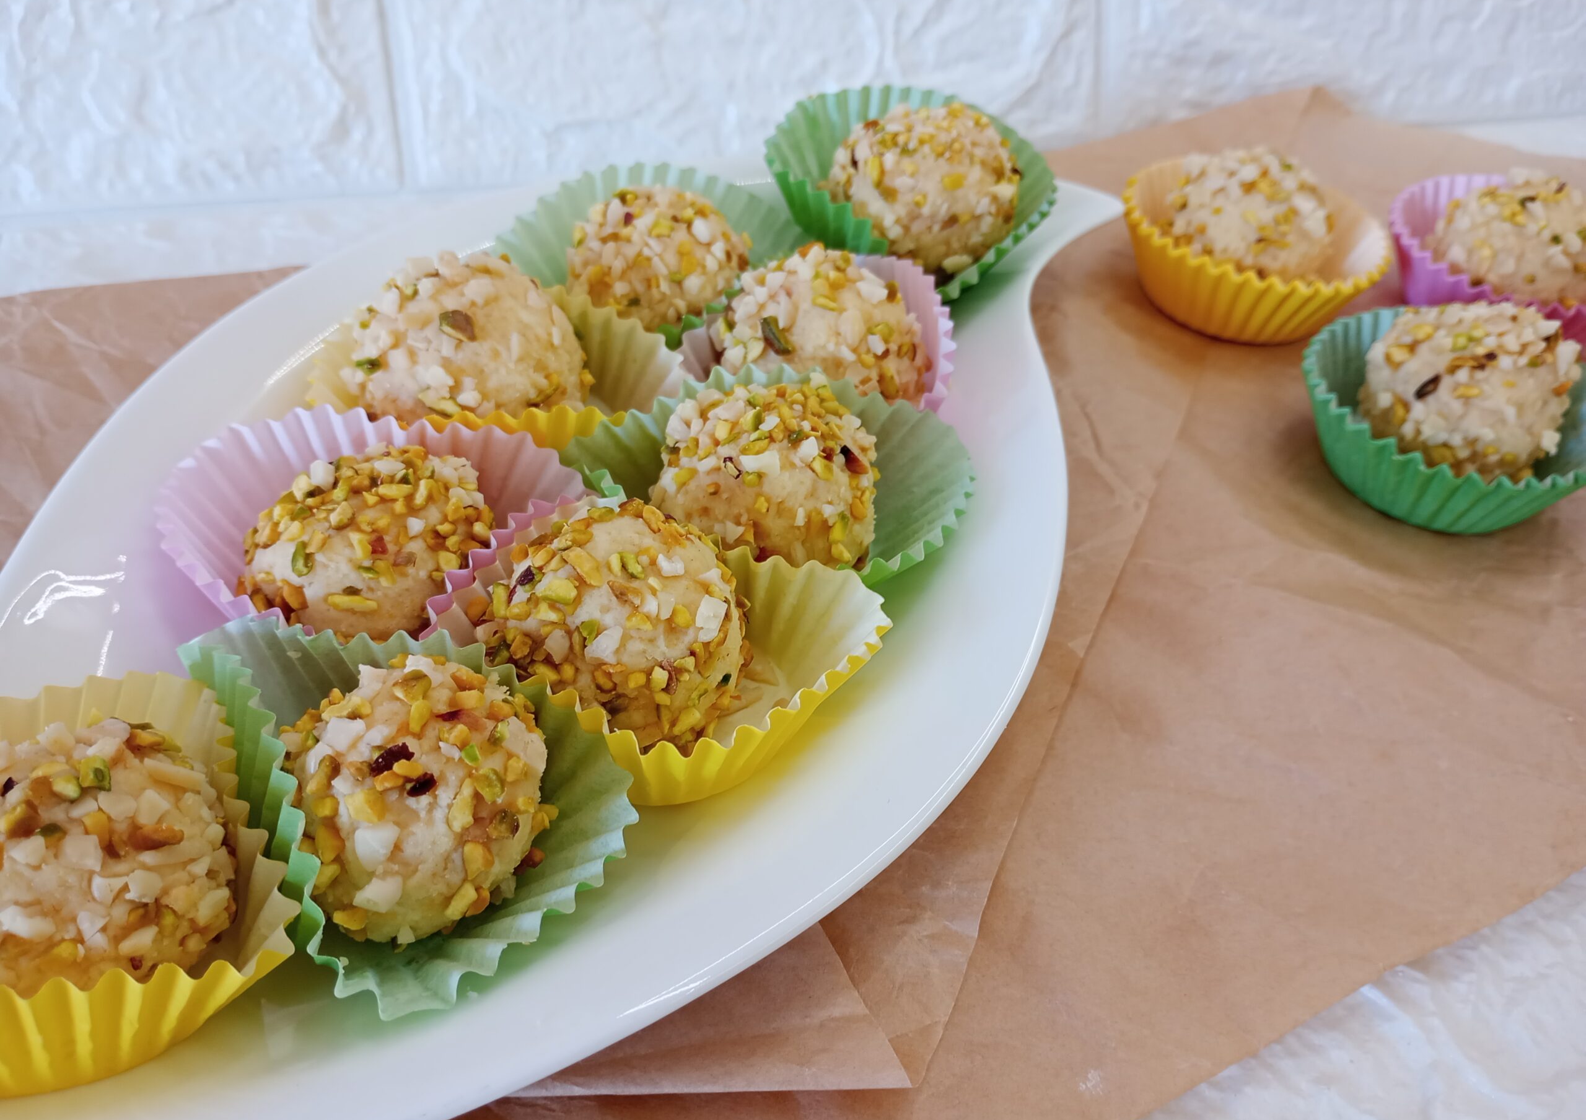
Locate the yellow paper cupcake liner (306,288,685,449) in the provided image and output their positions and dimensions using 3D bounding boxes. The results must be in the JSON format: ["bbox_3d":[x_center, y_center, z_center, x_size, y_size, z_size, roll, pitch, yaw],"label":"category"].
[{"bbox_3d":[-0.055,-0.030,0.245,0.070,0.023,0.061,-1,42,1],"label":"yellow paper cupcake liner"}]

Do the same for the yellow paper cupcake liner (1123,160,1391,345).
[{"bbox_3d":[0.108,-0.071,0.307,0.061,0.025,0.061,1,42,-1],"label":"yellow paper cupcake liner"}]

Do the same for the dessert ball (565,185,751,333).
[{"bbox_3d":[-0.028,-0.060,0.266,0.038,0.035,0.038,-1,40,1],"label":"dessert ball"}]

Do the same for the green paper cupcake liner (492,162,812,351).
[{"bbox_3d":[-0.029,-0.058,0.275,0.066,0.024,0.063,-1,47,1],"label":"green paper cupcake liner"}]

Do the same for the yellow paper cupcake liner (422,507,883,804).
[{"bbox_3d":[-0.019,0.018,0.192,0.066,0.023,0.058,-2,38,2],"label":"yellow paper cupcake liner"}]

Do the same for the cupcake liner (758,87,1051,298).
[{"bbox_3d":[0.027,-0.076,0.290,0.064,0.025,0.063,-3,57,4],"label":"cupcake liner"}]

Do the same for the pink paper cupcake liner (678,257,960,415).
[{"bbox_3d":[0.005,-0.036,0.253,0.056,0.025,0.060,-2,42,2],"label":"pink paper cupcake liner"}]

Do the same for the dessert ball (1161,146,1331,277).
[{"bbox_3d":[0.105,-0.078,0.298,0.038,0.035,0.038,-1,40,1],"label":"dessert ball"}]

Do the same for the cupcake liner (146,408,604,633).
[{"bbox_3d":[-0.067,0.000,0.212,0.068,0.023,0.062,1,40,-1],"label":"cupcake liner"}]

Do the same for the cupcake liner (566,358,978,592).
[{"bbox_3d":[-0.004,-0.007,0.220,0.069,0.023,0.063,-2,40,2],"label":"cupcake liner"}]

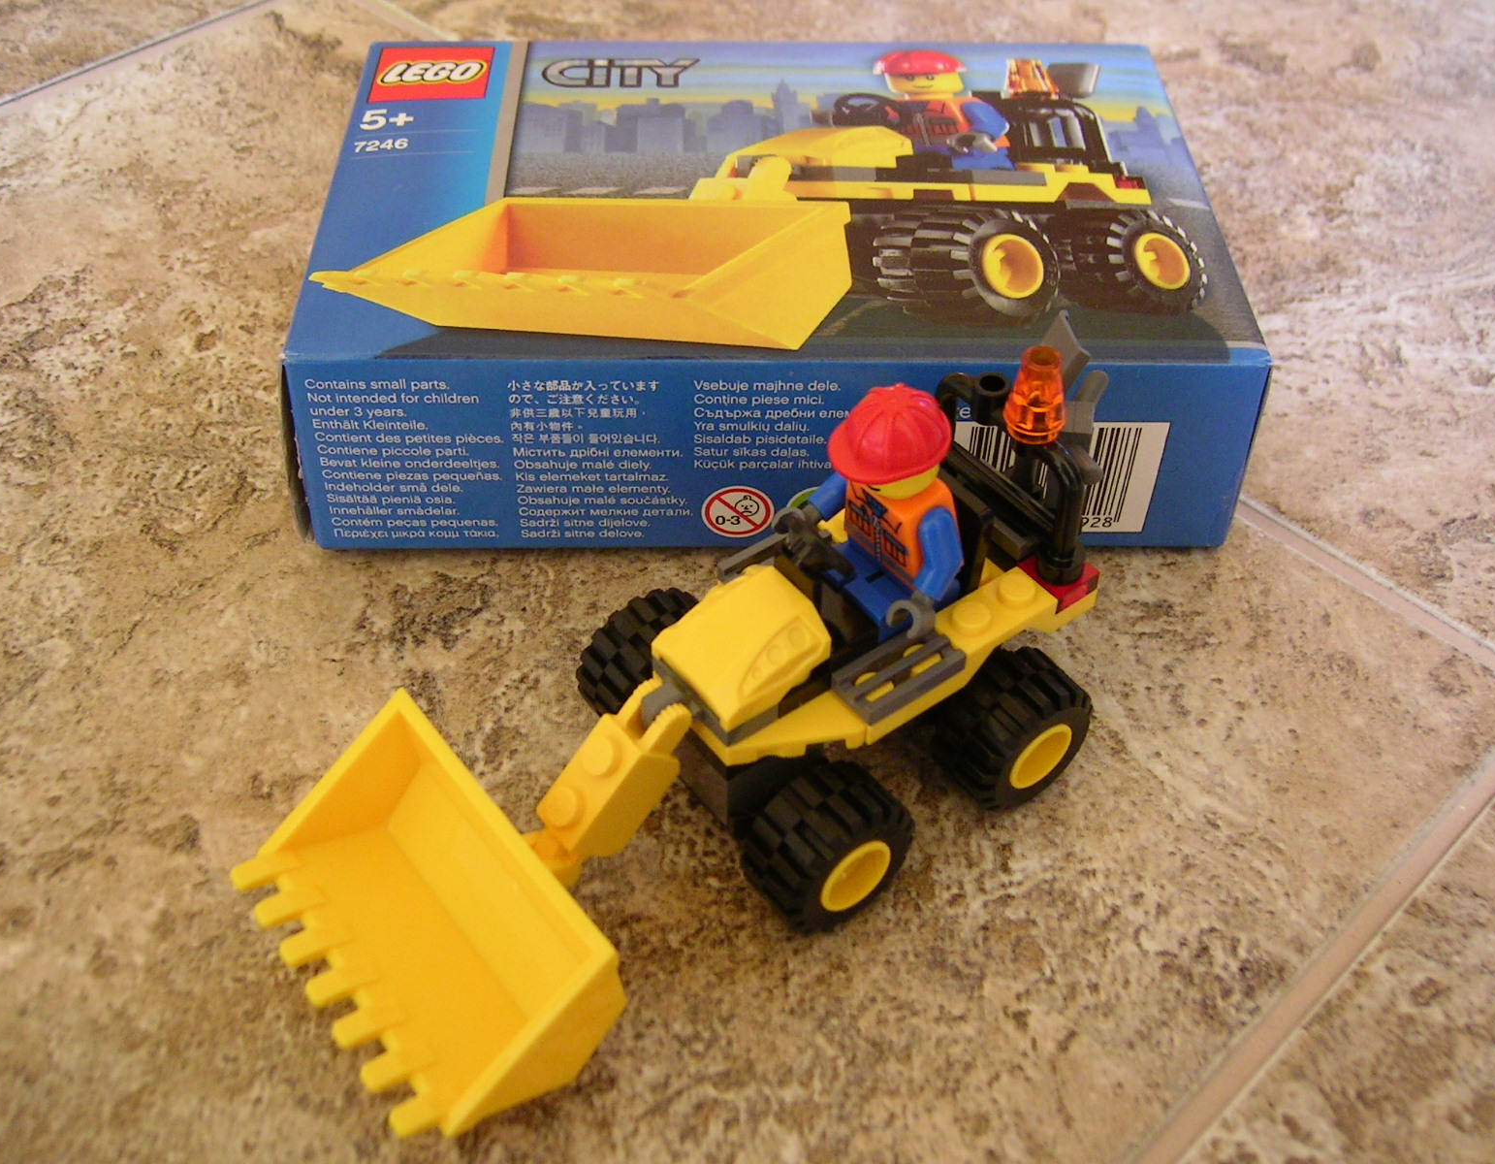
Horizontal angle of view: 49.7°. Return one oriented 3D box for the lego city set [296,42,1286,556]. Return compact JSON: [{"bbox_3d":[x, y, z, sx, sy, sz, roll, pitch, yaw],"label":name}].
[{"bbox_3d":[0.004,-0.051,0.272,0.141,0.036,0.093,0,45,-2],"label":"lego city set"}]

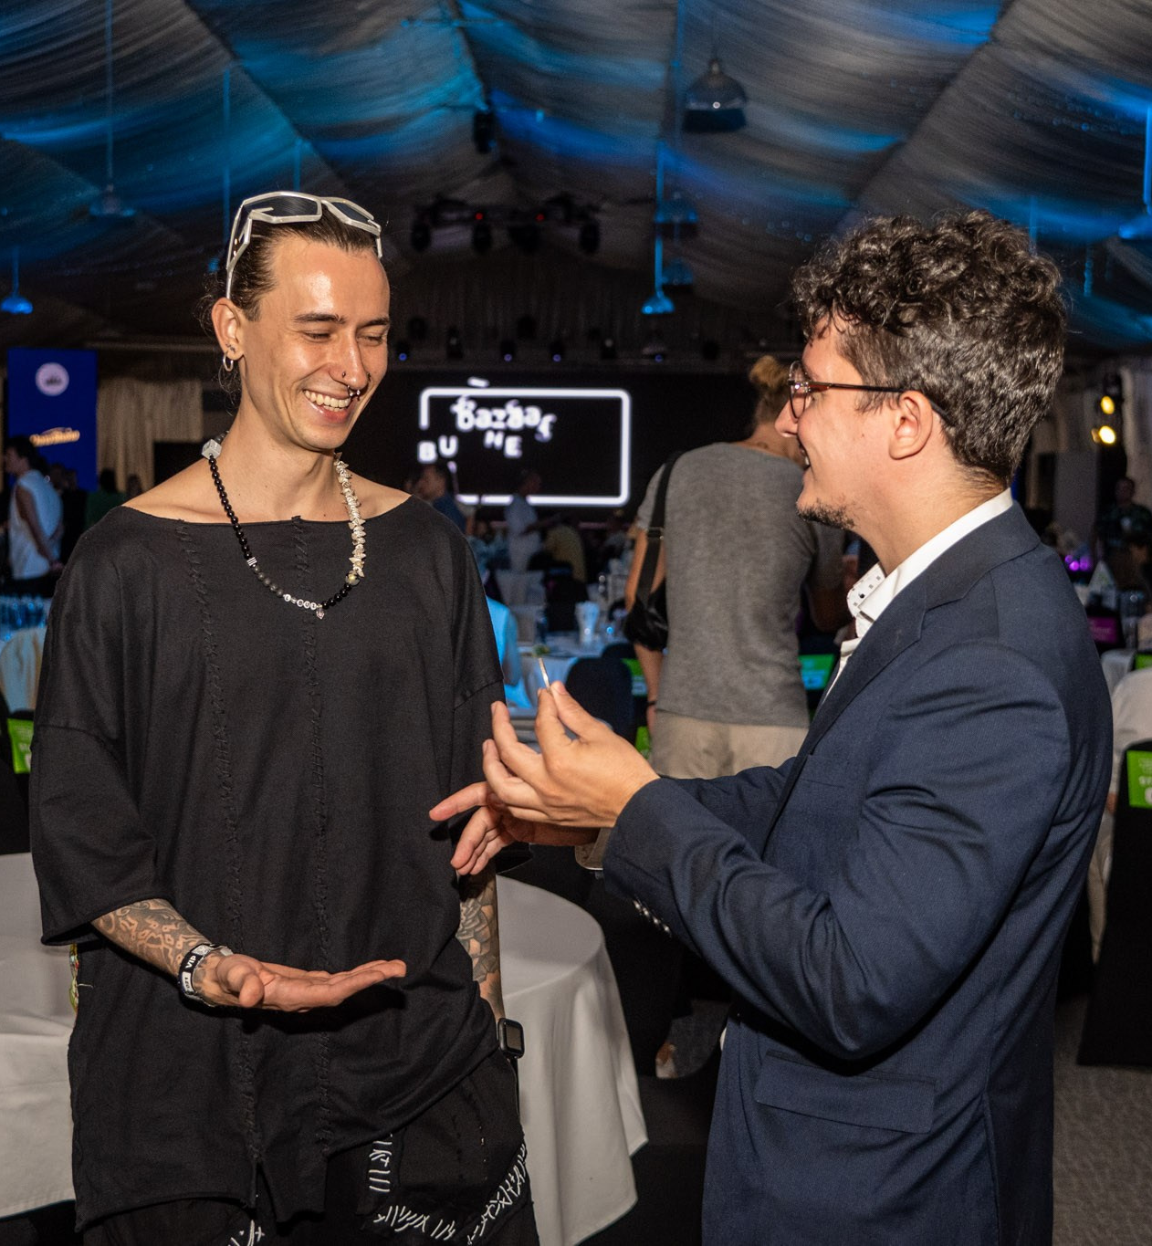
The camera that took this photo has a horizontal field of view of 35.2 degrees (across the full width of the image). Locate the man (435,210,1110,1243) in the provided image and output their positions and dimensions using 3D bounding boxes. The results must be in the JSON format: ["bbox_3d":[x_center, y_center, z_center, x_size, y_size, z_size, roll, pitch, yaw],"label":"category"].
[{"bbox_3d":[0.169,0.536,1.547,0.550,1.760,0.520,2,4,15],"label":"man"}]

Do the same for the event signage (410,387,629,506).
[{"bbox_3d":[-0.796,-2.675,27.500,3.230,1.820,0.120,1,5,0],"label":"event signage"}]

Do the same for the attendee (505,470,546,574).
[{"bbox_3d":[-0.444,-0.349,15.055,0.420,1.850,0.420,1,3,3],"label":"attendee"}]

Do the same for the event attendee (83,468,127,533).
[{"bbox_3d":[-4.137,-0.456,16.054,0.480,1.820,0.320,1,3,-6],"label":"event attendee"}]

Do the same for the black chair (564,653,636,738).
[{"bbox_3d":[0.077,0.608,7.073,0.460,0.910,0.560,1,4,0],"label":"black chair"}]

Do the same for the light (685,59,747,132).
[{"bbox_3d":[0.947,-3.619,12.400,0.420,0.460,0.420,1,3,0],"label":"light"}]

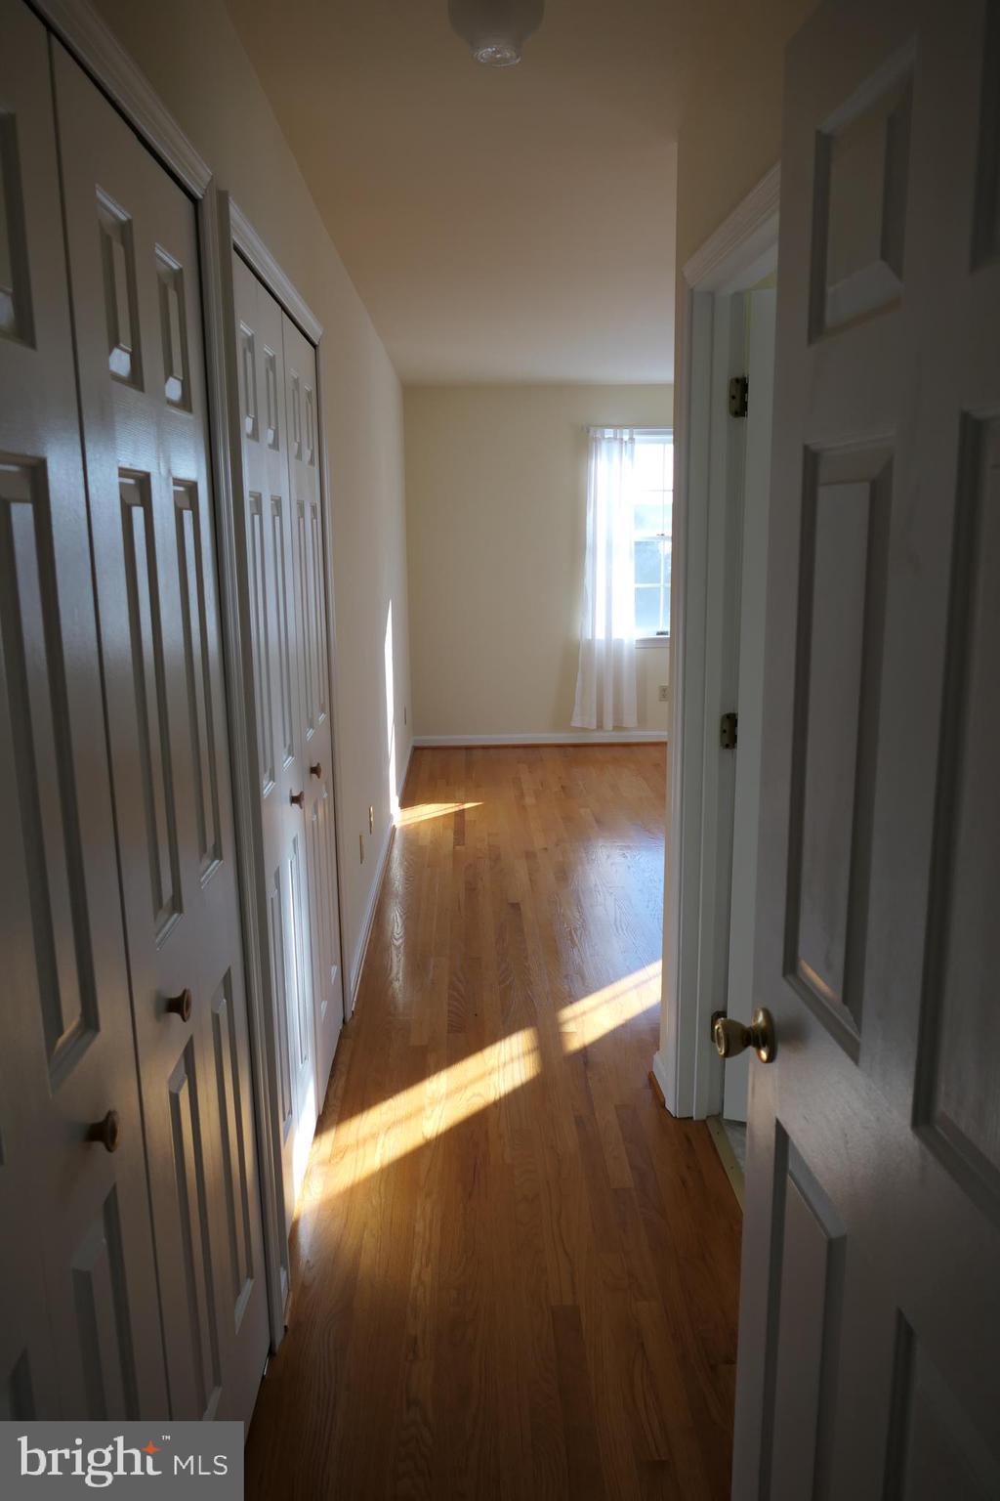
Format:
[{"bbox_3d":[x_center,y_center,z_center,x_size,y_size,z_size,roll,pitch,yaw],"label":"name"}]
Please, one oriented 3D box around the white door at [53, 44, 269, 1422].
[{"bbox_3d":[-0.467,0.192,1.586,0.045,1.994,0.594,-1,12,-2],"label":"white door"}]

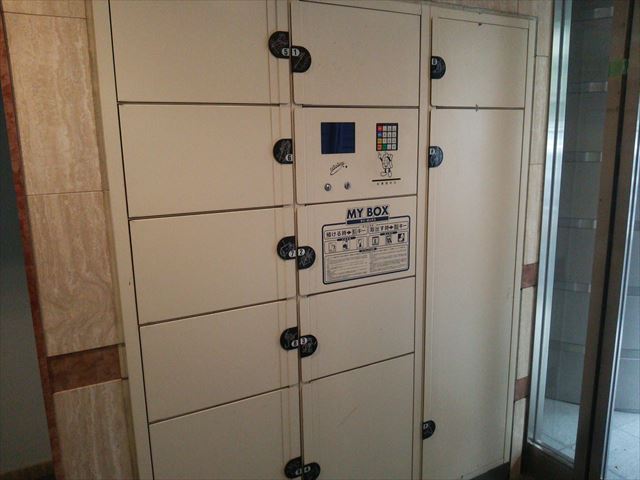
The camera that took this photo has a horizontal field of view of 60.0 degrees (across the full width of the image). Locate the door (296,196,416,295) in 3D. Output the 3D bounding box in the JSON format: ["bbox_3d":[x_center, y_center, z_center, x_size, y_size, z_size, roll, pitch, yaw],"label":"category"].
[{"bbox_3d":[0.120,0.009,1.718,0.442,0.263,0.025,-7,13,-30],"label":"door"}]

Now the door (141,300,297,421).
[{"bbox_3d":[-0.262,0.325,1.546,0.449,0.264,0.025,-7,13,-30],"label":"door"}]

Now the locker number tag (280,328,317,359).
[{"bbox_3d":[-0.059,0.305,1.647,0.126,0.098,0.012,-7,13,-30],"label":"locker number tag"}]

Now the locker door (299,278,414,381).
[{"bbox_3d":[0.126,0.277,1.772,0.440,0.261,0.025,-7,13,-30],"label":"locker door"}]

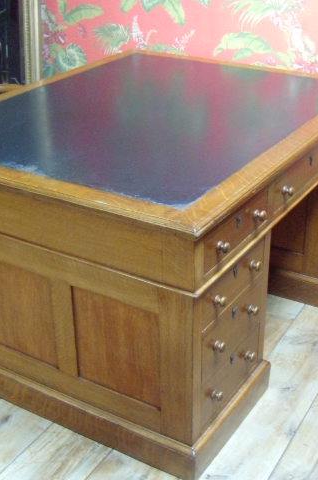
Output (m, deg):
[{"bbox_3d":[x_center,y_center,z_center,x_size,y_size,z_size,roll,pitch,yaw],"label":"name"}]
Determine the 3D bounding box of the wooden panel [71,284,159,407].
[{"bbox_3d":[-0.115,0.296,1.847,0.287,0.314,0.020,15,31,29],"label":"wooden panel"}]

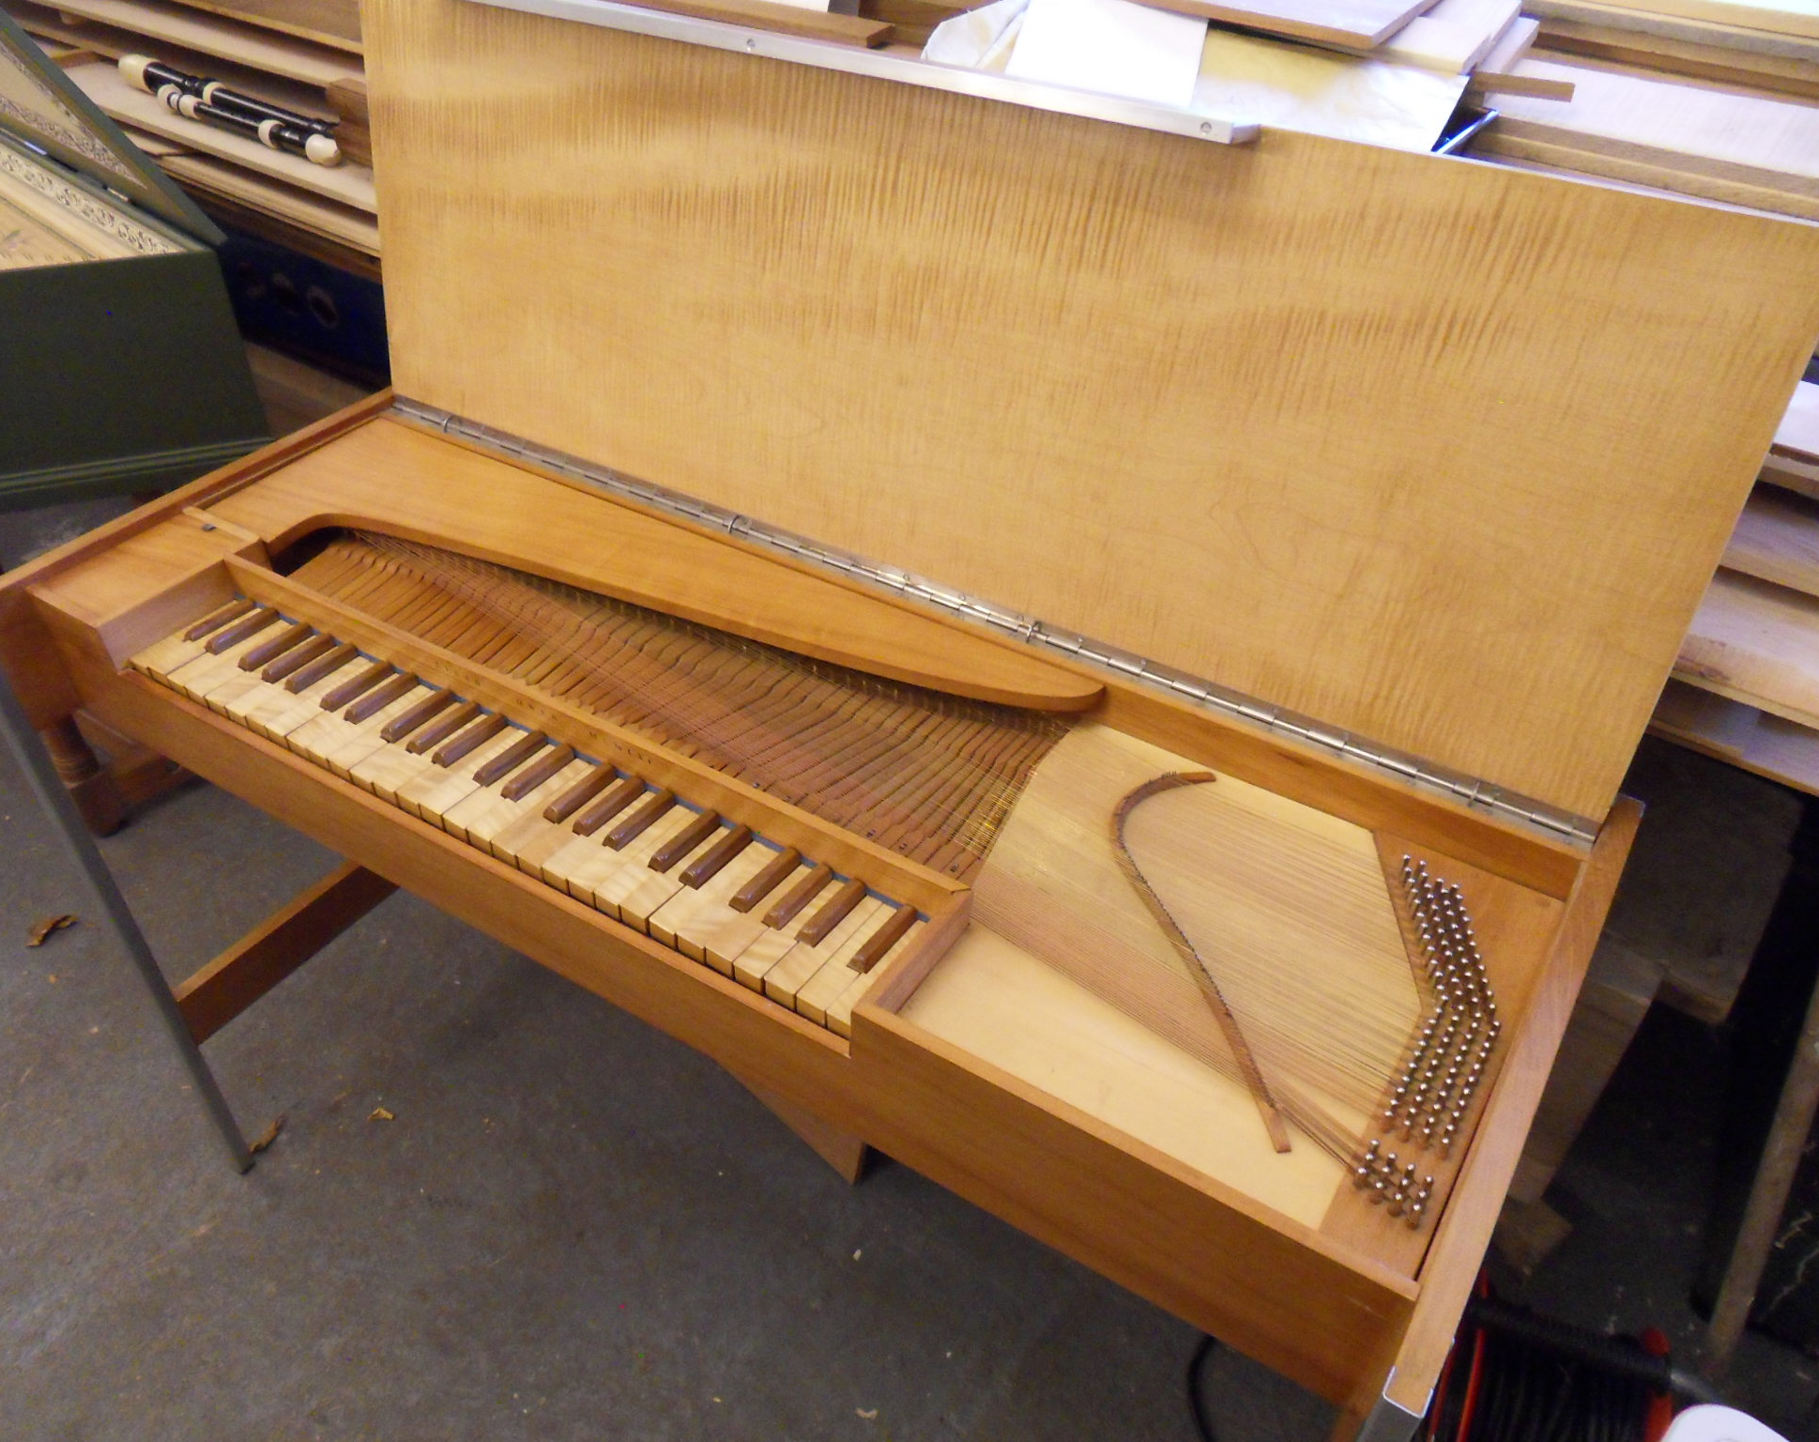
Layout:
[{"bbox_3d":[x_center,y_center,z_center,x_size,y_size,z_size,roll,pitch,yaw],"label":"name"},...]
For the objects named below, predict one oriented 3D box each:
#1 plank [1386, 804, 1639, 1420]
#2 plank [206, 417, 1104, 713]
[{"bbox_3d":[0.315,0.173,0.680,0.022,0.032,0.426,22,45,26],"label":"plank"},{"bbox_3d":[-0.233,-0.098,1.034,0.763,0.015,0.196,22,45,26],"label":"plank"}]

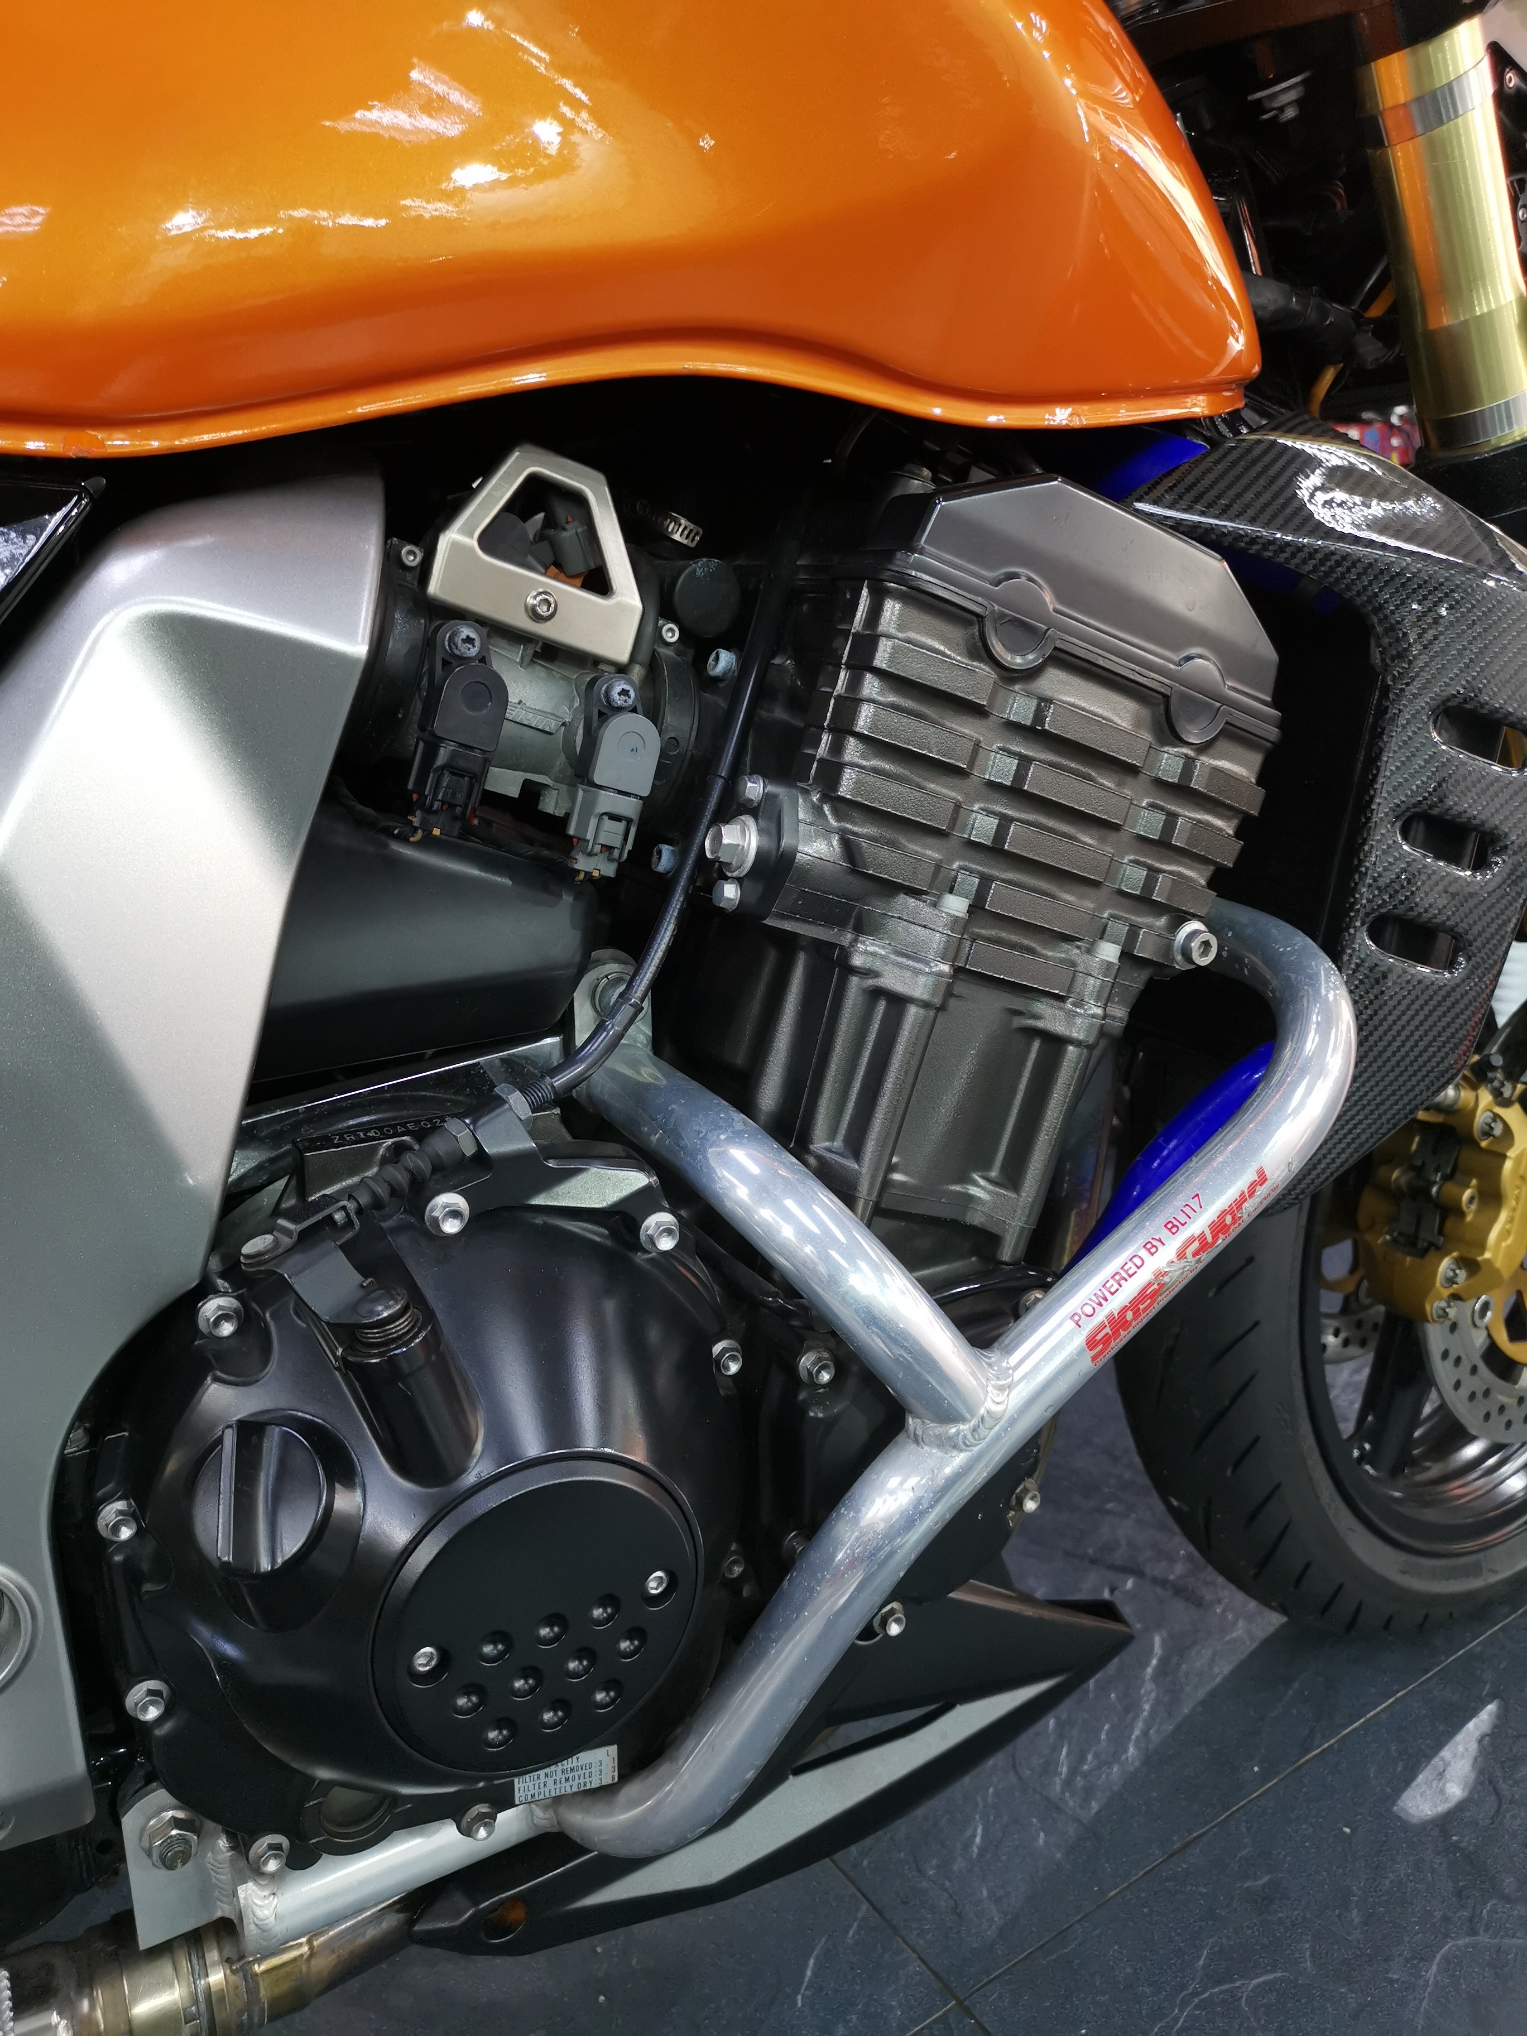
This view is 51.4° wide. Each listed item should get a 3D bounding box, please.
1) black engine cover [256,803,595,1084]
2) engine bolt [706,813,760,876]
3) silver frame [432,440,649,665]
[{"bbox_3d":[-0.121,-0.031,0.519,0.130,0.082,0.058,-5,14,-28],"label":"black engine cover"},{"bbox_3d":[-0.010,-0.056,0.520,0.013,0.020,0.020,5,9,-31],"label":"engine bolt"},{"bbox_3d":[-0.067,-0.143,0.488,0.069,0.052,0.020,12,5,-30],"label":"silver frame"}]

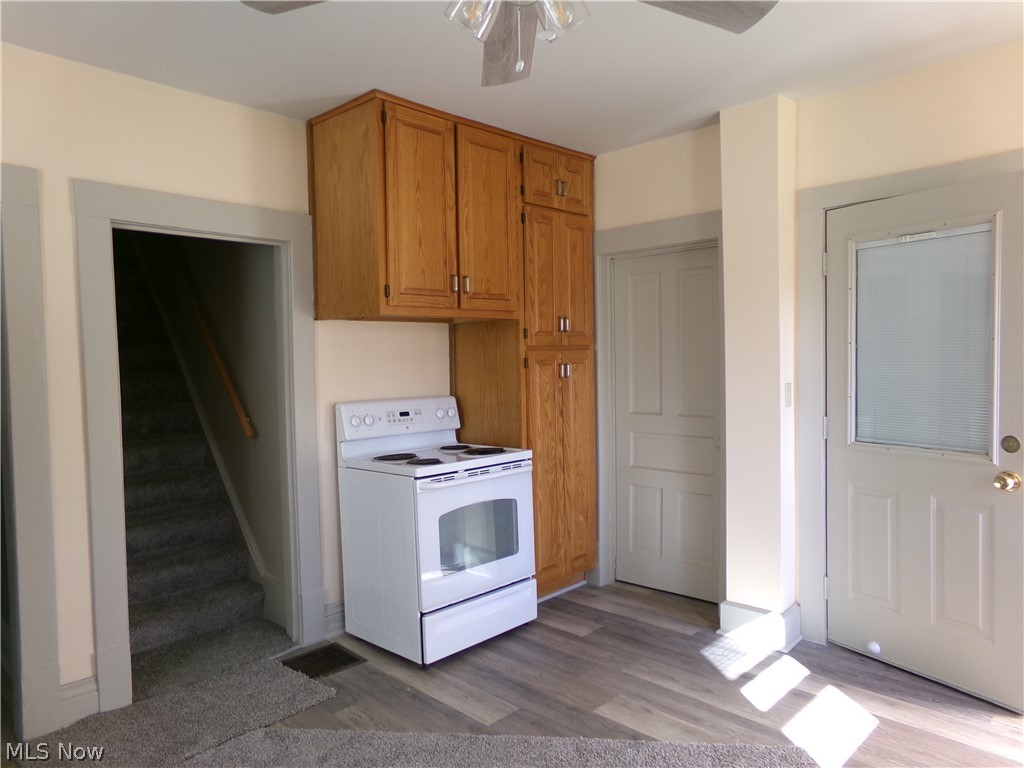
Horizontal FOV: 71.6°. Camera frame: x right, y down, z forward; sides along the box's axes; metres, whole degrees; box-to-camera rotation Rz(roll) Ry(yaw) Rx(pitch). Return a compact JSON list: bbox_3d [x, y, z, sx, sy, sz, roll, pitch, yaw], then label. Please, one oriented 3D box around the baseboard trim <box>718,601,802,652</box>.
[{"bbox_3d":[1.213,1.153,3.468,0.328,0.169,0.203,1,3,44],"label":"baseboard trim"}]

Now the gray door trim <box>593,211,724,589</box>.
[{"bbox_3d":[0.867,0.150,4.063,0.973,2.136,0.077,1,3,42],"label":"gray door trim"}]

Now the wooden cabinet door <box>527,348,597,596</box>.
[{"bbox_3d":[0.292,0.467,4.043,0.040,1.320,0.575,1,4,45],"label":"wooden cabinet door"}]

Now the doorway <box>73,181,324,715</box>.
[{"bbox_3d":[-1.367,0.240,3.208,0.140,2.113,1.027,1,3,44],"label":"doorway"}]

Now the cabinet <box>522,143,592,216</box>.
[{"bbox_3d":[0.058,-1.144,4.169,0.570,0.322,0.658,1,3,44],"label":"cabinet"}]

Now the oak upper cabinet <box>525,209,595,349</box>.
[{"bbox_3d":[0.069,-0.596,4.191,0.570,0.775,0.658,1,3,44],"label":"oak upper cabinet"}]

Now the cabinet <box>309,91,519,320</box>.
[{"bbox_3d":[-0.475,-0.817,3.625,0.570,0.974,0.878,1,3,44],"label":"cabinet"}]

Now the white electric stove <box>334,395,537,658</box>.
[{"bbox_3d":[-0.350,0.676,3.610,0.649,1.170,0.771,1,3,43],"label":"white electric stove"}]

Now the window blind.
[{"bbox_3d":[1.694,-0.172,2.949,0.025,0.883,0.541,-3,3,-32],"label":"window blind"}]

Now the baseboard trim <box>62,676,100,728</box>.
[{"bbox_3d":[-1.703,1.244,2.793,0.018,0.154,0.127,1,3,44],"label":"baseboard trim"}]

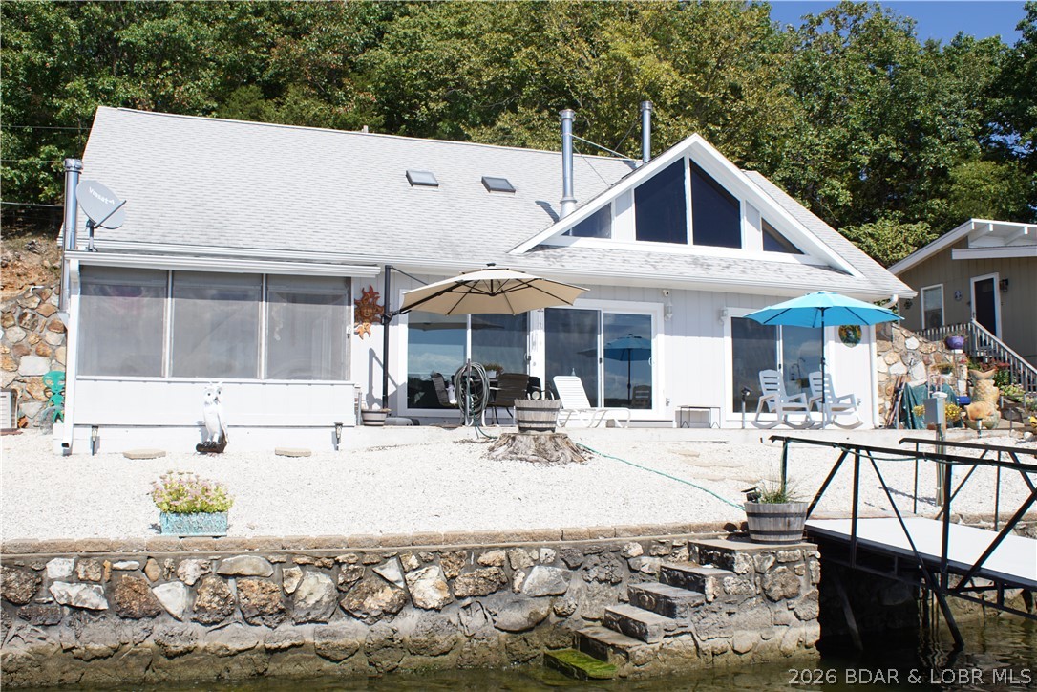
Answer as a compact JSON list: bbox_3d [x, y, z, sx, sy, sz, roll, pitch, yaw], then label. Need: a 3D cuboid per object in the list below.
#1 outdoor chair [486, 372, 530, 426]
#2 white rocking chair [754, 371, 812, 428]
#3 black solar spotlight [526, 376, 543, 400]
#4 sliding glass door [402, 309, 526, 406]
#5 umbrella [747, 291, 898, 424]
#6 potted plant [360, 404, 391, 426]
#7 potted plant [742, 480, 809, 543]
[{"bbox_3d":[-0.158,0.886,14.918,0.600,0.830,0.680,3,-6,-25],"label":"outdoor chair"},{"bbox_3d":[4.413,0.900,15.888,0.650,1.010,0.790,2,-6,-24],"label":"white rocking chair"},{"bbox_3d":[0.229,0.592,13.400,0.190,0.310,0.190,0,-6,0],"label":"black solar spotlight"},{"bbox_3d":[-0.918,0.201,17.452,2.346,1.945,0.100,2,-6,-18],"label":"sliding glass door"},{"bbox_3d":[4.894,0.205,15.224,2.580,2.260,2.560,2,-6,-19],"label":"umbrella"},{"bbox_3d":[-2.066,1.014,13.661,0.430,0.330,0.430,2,-6,-17],"label":"potted plant"},{"bbox_3d":[2.541,1.631,9.384,0.650,0.610,0.640,2,-6,-18],"label":"potted plant"}]

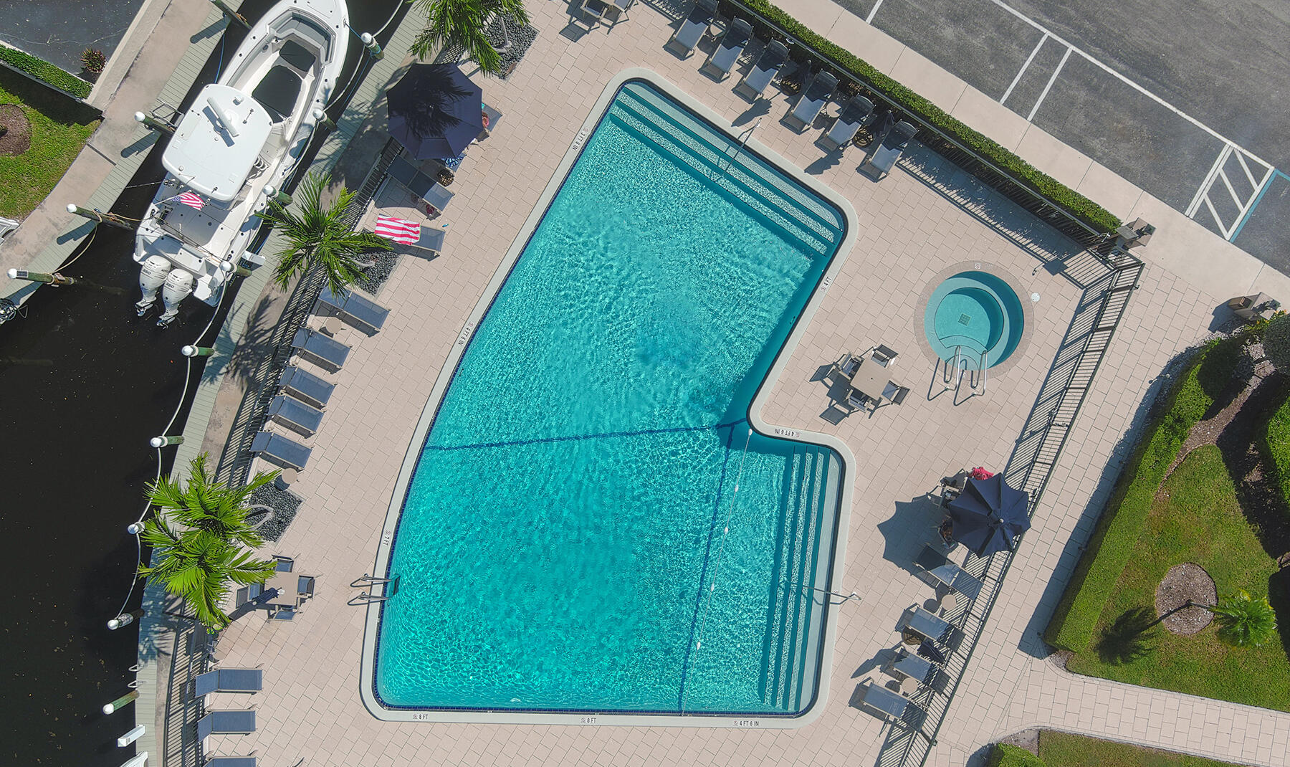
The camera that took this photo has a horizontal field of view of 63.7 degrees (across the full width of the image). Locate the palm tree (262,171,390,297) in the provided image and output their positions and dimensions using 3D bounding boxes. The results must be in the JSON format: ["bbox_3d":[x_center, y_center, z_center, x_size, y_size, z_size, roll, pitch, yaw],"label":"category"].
[{"bbox_3d":[-7.492,-3.469,26.840,3.007,6.100,2.967,0,89,0],"label":"palm tree"}]

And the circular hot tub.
[{"bbox_3d":[9.456,-1.794,30.231,2.860,0.850,2.860,0,89,0],"label":"circular hot tub"}]

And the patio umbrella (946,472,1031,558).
[{"bbox_3d":[9.346,3.568,28.706,2.330,2.600,2.330,0,90,0],"label":"patio umbrella"}]

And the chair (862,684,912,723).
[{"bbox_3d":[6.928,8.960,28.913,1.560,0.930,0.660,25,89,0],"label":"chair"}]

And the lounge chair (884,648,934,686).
[{"bbox_3d":[7.737,8.041,29.059,1.321,1.150,0.670,27,89,1],"label":"lounge chair"}]

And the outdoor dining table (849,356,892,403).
[{"bbox_3d":[6.396,-0.131,29.624,0.920,0.720,0.920,31,90,0],"label":"outdoor dining table"}]

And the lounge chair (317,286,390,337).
[{"bbox_3d":[-8.117,-2.194,29.344,1.700,1.050,0.670,28,89,1],"label":"lounge chair"}]

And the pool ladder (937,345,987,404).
[{"bbox_3d":[9.165,-0.318,29.354,0.840,0.870,1.240,13,89,0],"label":"pool ladder"}]

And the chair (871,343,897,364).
[{"bbox_3d":[6.704,-0.677,29.539,0.580,0.880,0.640,31,90,0],"label":"chair"}]

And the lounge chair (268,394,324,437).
[{"bbox_3d":[-9.890,0.858,29.552,1.400,0.960,0.670,23,90,0],"label":"lounge chair"}]

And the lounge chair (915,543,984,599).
[{"bbox_3d":[8.539,5.266,29.183,1.710,1.000,0.670,33,89,1],"label":"lounge chair"}]

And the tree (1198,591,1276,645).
[{"bbox_3d":[15.521,6.082,27.962,1.550,3.000,1.550,0,90,0],"label":"tree"}]

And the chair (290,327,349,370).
[{"bbox_3d":[-8.931,-1.020,28.827,1.380,1.040,0.660,24,89,0],"label":"chair"}]

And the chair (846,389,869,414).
[{"bbox_3d":[6.000,0.411,29.000,0.600,0.880,0.640,30,89,0],"label":"chair"}]

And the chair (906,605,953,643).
[{"bbox_3d":[8.249,6.995,29.555,1.420,0.960,0.670,28,90,0],"label":"chair"}]

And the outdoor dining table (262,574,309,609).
[{"bbox_3d":[-9.997,5.666,28.926,0.910,0.720,0.910,3,90,0],"label":"outdoor dining table"}]

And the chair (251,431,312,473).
[{"bbox_3d":[-10.264,1.877,29.540,1.450,1.000,0.670,24,90,0],"label":"chair"}]

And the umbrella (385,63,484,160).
[{"bbox_3d":[-5.632,-7.331,28.658,2.700,2.600,2.700,0,90,0],"label":"umbrella"}]

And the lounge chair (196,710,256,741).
[{"bbox_3d":[-11.490,9.392,28.711,1.380,1.070,0.660,0,90,0],"label":"lounge chair"}]

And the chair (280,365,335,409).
[{"bbox_3d":[-9.505,0.022,29.257,1.362,1.150,0.670,26,89,1],"label":"chair"}]

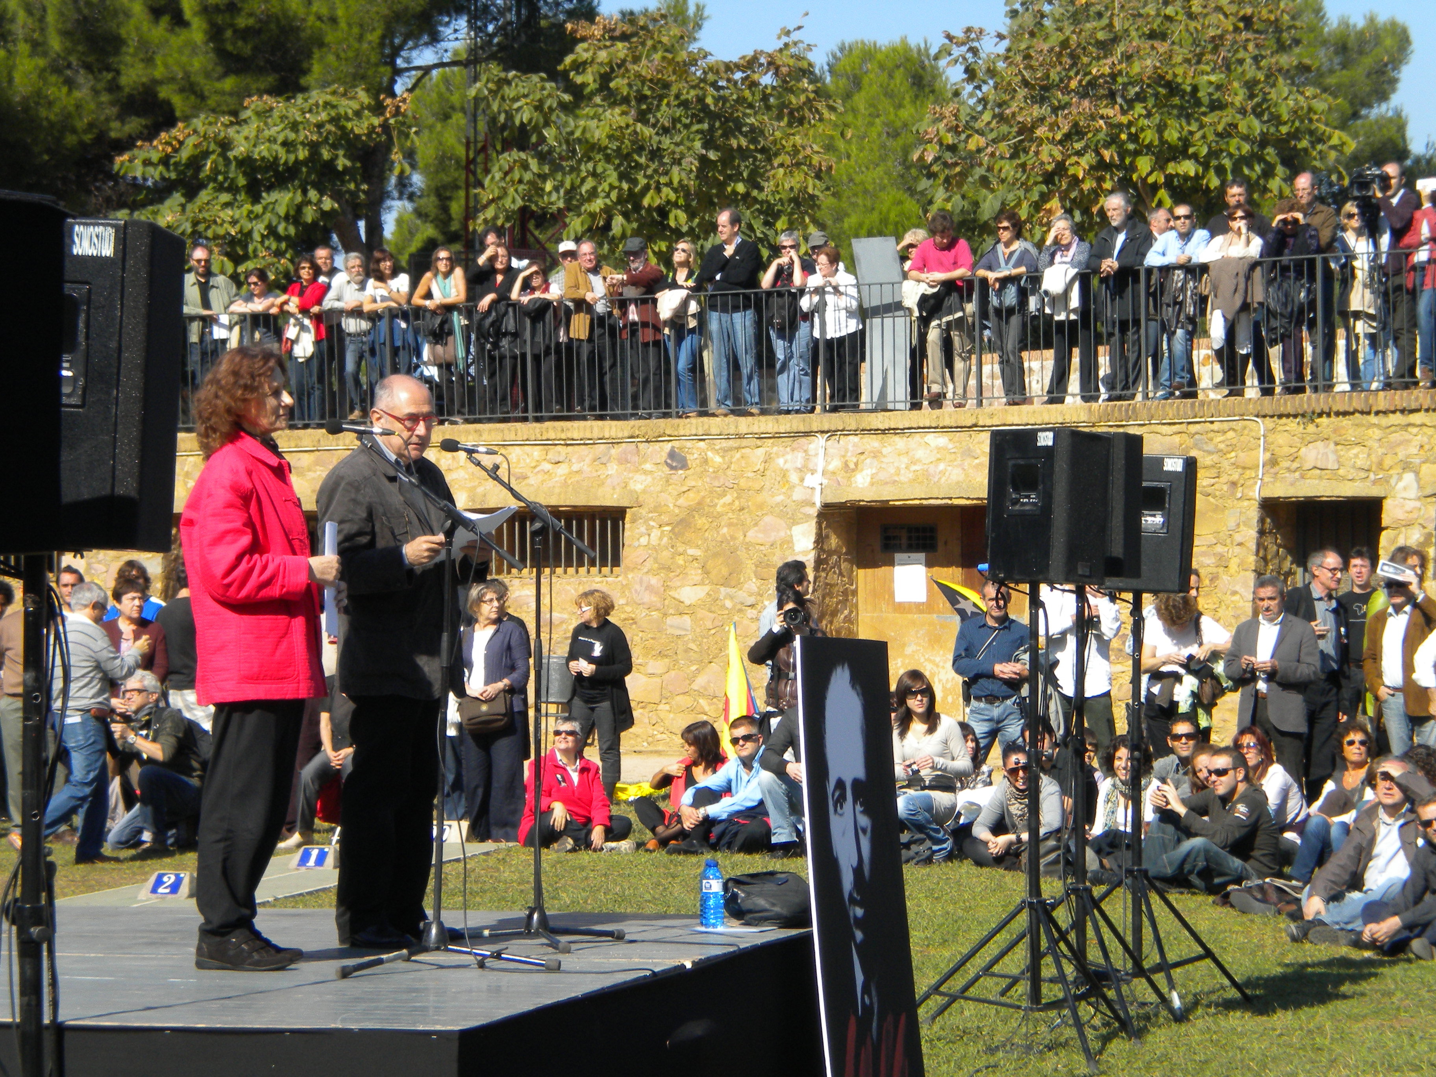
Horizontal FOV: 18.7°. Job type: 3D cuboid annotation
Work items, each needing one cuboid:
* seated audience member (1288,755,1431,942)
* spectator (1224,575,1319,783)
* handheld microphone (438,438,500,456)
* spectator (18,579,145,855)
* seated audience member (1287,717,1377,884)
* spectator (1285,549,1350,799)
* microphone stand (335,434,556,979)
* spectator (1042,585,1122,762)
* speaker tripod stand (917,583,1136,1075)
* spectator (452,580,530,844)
[{"bbox_3d":[2.954,1.440,20.000,0.600,0.830,0.740,-1,-1,31],"label":"seated audience member"},{"bbox_3d":[3.203,1.061,25.200,0.560,1.700,0.380,0,-1,18],"label":"spectator"},{"bbox_3d":[-0.709,-0.261,12.400,0.178,0.042,0.042,6,-1,-6],"label":"handheld microphone"},{"bbox_3d":[-3.852,1.112,26.400,0.640,1.680,0.460,0,0,-22],"label":"spectator"},{"bbox_3d":[3.354,1.413,23.700,0.500,0.890,0.720,0,-1,30],"label":"seated audience member"},{"bbox_3d":[3.648,0.946,26.500,0.520,1.770,0.380,0,-1,-30],"label":"spectator"},{"bbox_3d":[-0.745,0.452,11.900,0.600,1.470,0.570,0,0,0],"label":"microphone stand"},{"bbox_3d":[2.207,0.962,26.400,0.520,1.780,0.420,0,0,12],"label":"spectator"},{"bbox_3d":[1.099,1.041,16.200,0.950,1.750,0.980,0,0,6],"label":"speaker tripod stand"},{"bbox_3d":[-1.419,1.074,27.200,0.500,1.629,0.380,-1,-1,18],"label":"spectator"}]

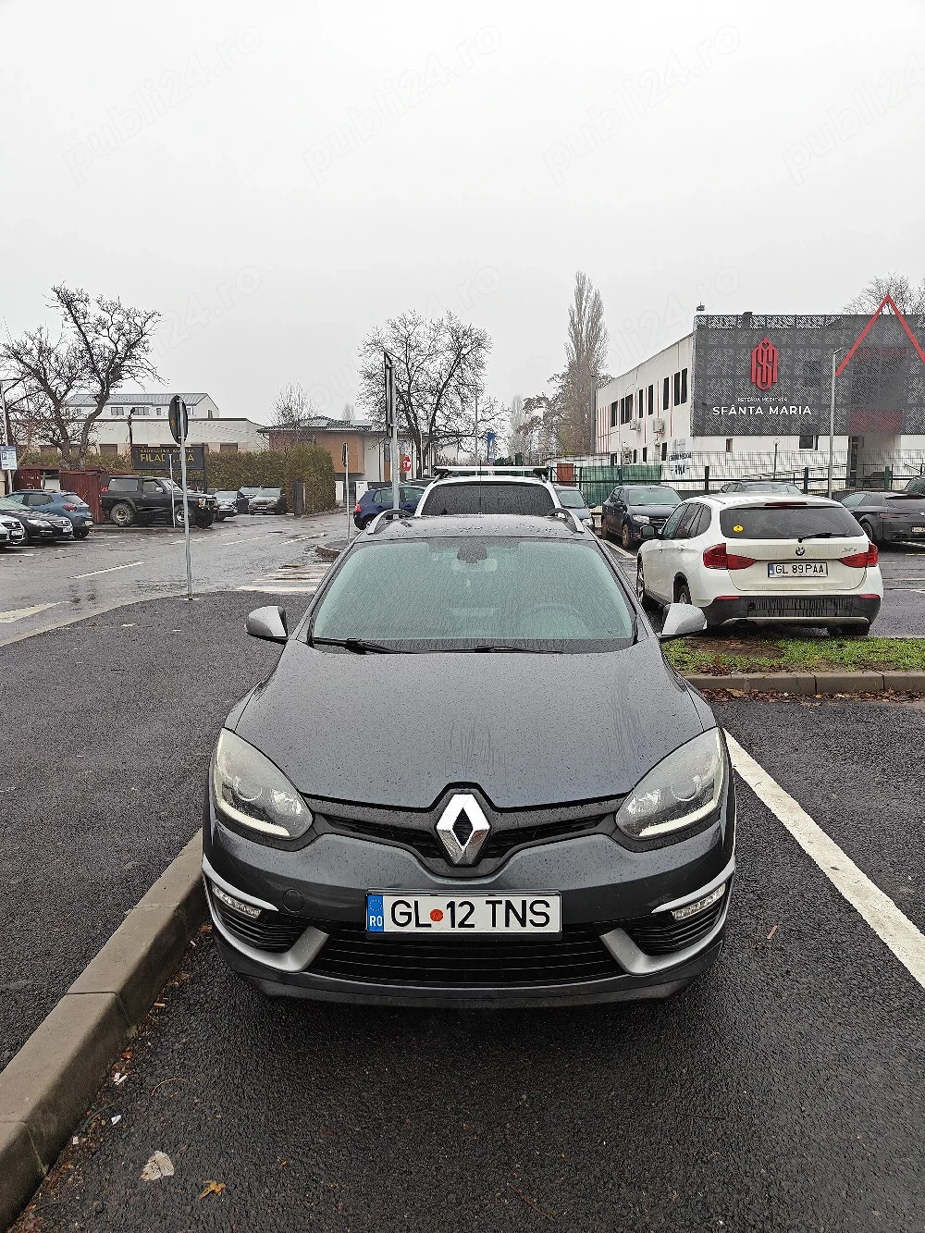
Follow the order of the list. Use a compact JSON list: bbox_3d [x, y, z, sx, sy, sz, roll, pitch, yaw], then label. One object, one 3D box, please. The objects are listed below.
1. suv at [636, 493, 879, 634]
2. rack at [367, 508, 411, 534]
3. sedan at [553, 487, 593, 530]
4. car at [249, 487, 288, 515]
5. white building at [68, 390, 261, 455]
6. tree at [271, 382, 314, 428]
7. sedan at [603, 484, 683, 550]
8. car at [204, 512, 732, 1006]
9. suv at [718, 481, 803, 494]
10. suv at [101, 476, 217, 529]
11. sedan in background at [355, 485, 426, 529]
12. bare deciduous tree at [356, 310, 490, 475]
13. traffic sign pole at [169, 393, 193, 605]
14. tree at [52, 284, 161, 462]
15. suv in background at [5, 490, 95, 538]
[{"bbox_3d":[3.202,-0.713,9.973,1.800,1.545,4.454,0,9,3],"label":"suv"},{"bbox_3d":[-0.432,-0.627,5.388,0.090,0.120,1.960,-1,9,1],"label":"rack"},{"bbox_3d":[2.211,-2.541,21.480,1.750,1.530,4.200,-1,9,0],"label":"sedan"},{"bbox_3d":[-11.150,-6.784,49.400,1.780,1.570,4.300,-1,9,-4],"label":"car"},{"bbox_3d":[-26.200,-14.938,76.000,17.000,9.800,14.000,-1,9,-3],"label":"white building"},{"bbox_3d":[-10.800,-10.662,54.000,3.000,7.800,3.000,-1,9,0],"label":"tree"},{"bbox_3d":[4.781,-2.667,22.108,1.740,1.520,4.350,-1,9,0],"label":"sedan"},{"bbox_3d":[0.074,0.163,4.484,1.810,1.507,4.560,0,9,2],"label":"car"},{"bbox_3d":[7.200,-2.532,20.900,1.780,1.480,4.400,0,9,2],"label":"suv"},{"bbox_3d":[-10.950,-4.177,31.200,4.100,1.850,1.800,1,9,10],"label":"suv"},{"bbox_3d":[-1.394,-3.655,28.981,4.200,1.480,1.770,1,9,8],"label":"sedan in background"},{"bbox_3d":[-2.209,-10.999,46.169,7.300,10.600,7.100,-1,9,0],"label":"bare deciduous tree"},{"bbox_3d":[-3.803,-1.585,11.589,0.110,2.725,0.640,0,9,5],"label":"traffic sign pole"},{"bbox_3d":[-16.162,-9.411,38.193,5.300,10.300,5.200,-1,9,0],"label":"tree"},{"bbox_3d":[-13.460,-3.089,26.099,4.200,1.540,1.800,1,9,9],"label":"suv in background"}]

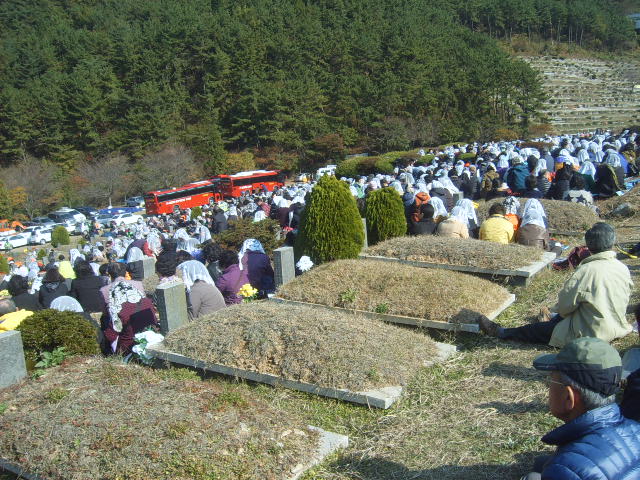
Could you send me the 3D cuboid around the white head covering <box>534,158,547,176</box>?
[{"bbox_3d":[4.498,-1.479,13.200,0.220,0.340,0.260,-6,10,-12],"label":"white head covering"}]

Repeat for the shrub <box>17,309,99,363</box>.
[{"bbox_3d":[-1.947,0.723,4.800,0.600,0.450,0.580,-7,15,-21],"label":"shrub"}]

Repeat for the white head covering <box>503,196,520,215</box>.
[{"bbox_3d":[2.427,-0.437,8.200,0.200,0.230,0.220,-7,10,-15],"label":"white head covering"}]

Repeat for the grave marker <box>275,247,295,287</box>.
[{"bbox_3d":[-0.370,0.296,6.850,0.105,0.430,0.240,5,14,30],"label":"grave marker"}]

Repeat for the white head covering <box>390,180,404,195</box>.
[{"bbox_3d":[1.293,-0.868,10.800,0.230,0.250,0.250,-4,12,-8],"label":"white head covering"}]

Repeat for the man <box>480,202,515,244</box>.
[{"bbox_3d":[2.196,-0.143,8.050,0.450,0.700,0.580,-1,12,6],"label":"man"}]

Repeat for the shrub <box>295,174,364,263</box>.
[{"bbox_3d":[0.112,-0.247,7.600,0.820,1.070,0.820,-2,12,0],"label":"shrub"}]

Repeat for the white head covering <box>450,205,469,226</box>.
[{"bbox_3d":[1.811,-0.305,8.400,0.230,0.260,0.260,-2,12,0],"label":"white head covering"}]

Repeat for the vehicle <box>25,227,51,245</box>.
[{"bbox_3d":[-32.838,-0.715,78.148,1.800,1.650,4.400,3,12,33],"label":"vehicle"}]

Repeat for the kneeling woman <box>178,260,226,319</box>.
[{"bbox_3d":[-1.143,0.510,6.350,0.460,0.630,0.430,5,13,41],"label":"kneeling woman"}]

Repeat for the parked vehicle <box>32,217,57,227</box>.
[{"bbox_3d":[-37.900,-2.295,90.000,4.500,1.470,1.800,-14,19,-41],"label":"parked vehicle"}]

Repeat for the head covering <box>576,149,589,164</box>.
[{"bbox_3d":[5.679,-1.807,14.000,0.230,0.310,0.260,-6,10,-12],"label":"head covering"}]

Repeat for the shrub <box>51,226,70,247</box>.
[{"bbox_3d":[-28.071,-0.379,70.000,2.000,2.050,2.000,-8,11,-20],"label":"shrub"}]

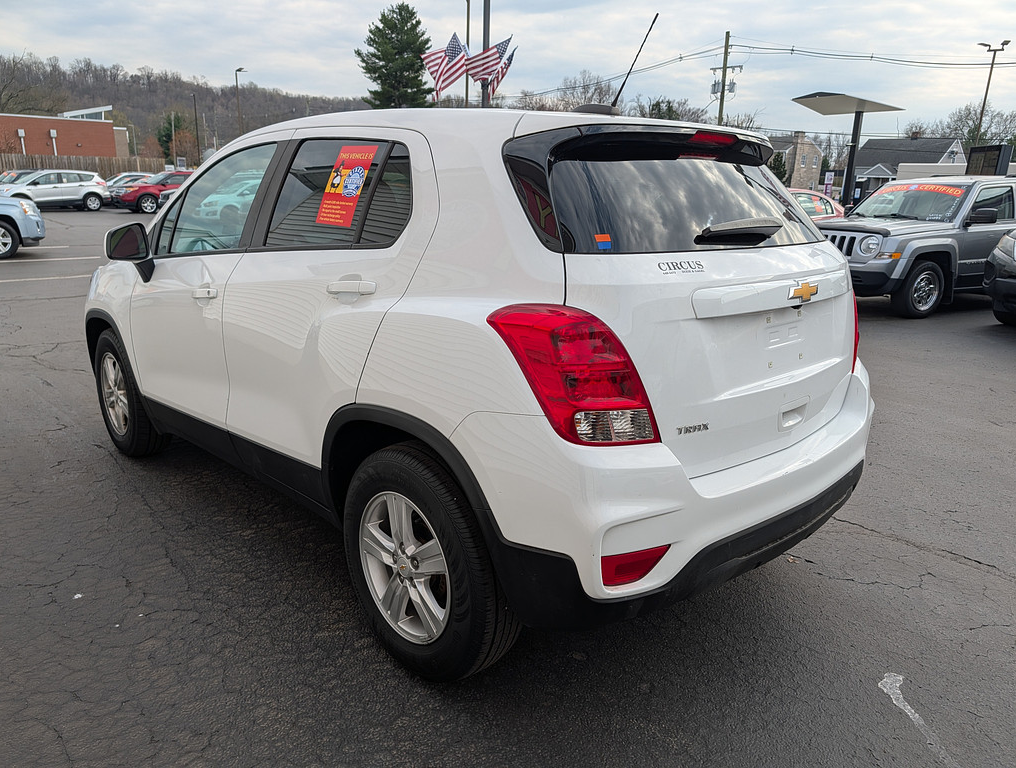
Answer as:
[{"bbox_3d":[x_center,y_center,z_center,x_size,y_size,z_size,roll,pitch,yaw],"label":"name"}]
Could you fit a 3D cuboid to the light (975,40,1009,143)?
[{"bbox_3d":[21.205,-11.056,32.066,1.450,8.200,0.550,9,17,26],"label":"light"}]

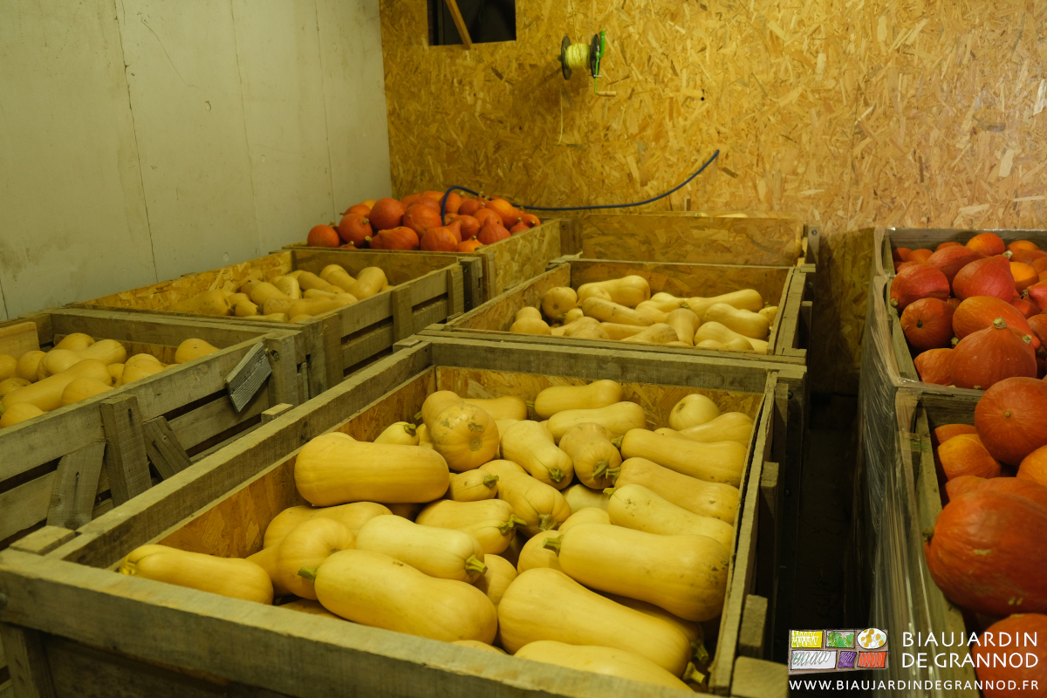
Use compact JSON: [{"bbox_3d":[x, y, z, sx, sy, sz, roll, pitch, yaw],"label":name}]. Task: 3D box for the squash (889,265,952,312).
[{"bbox_3d":[1.177,-0.180,2.330,0.178,0.158,0.158,-29,15,-29],"label":"squash"}]

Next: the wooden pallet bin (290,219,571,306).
[{"bbox_3d":[-0.395,-0.077,4.228,0.999,1.100,1.203,5,18,20],"label":"wooden pallet bin"}]

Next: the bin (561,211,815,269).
[{"bbox_3d":[0.838,0.025,3.766,0.999,1.100,1.203,5,18,20],"label":"bin"}]

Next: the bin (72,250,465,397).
[{"bbox_3d":[-0.853,0.263,3.117,0.999,1.100,1.203,5,18,21],"label":"bin"}]

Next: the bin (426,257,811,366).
[{"bbox_3d":[0.409,0.359,2.672,0.999,1.100,1.203,5,18,20],"label":"bin"}]

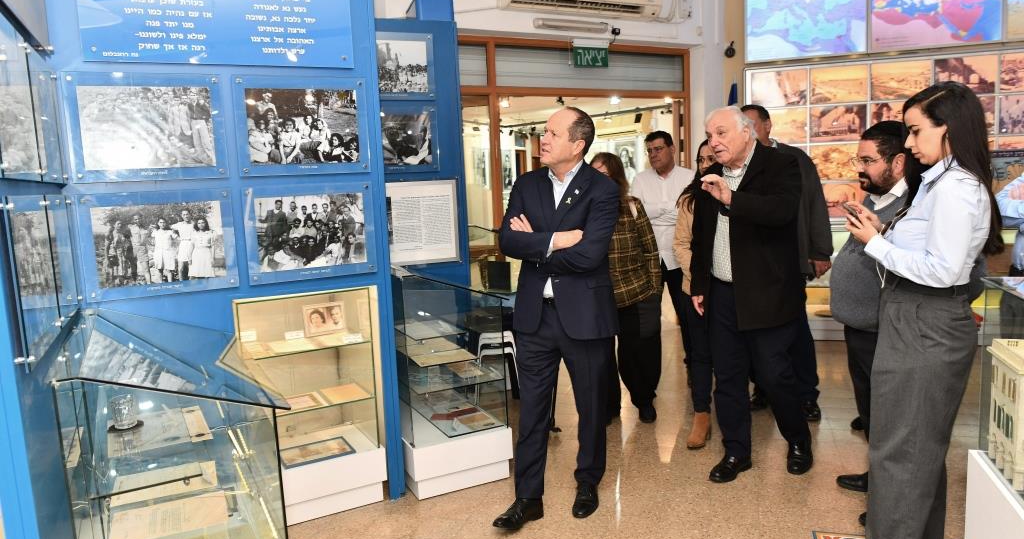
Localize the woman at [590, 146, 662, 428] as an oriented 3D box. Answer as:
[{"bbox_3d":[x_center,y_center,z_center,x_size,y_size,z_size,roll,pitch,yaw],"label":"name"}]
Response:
[{"bbox_3d":[0.658,0.098,4.357,0.480,1.570,0.360,2,9,33],"label":"woman"}]

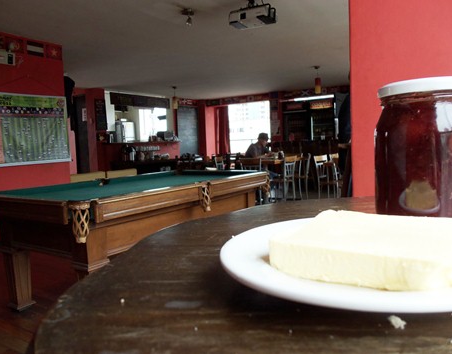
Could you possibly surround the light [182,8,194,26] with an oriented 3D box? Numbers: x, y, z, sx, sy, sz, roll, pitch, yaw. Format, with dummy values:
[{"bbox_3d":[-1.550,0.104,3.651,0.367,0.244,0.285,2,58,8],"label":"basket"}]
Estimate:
[{"bbox_3d":[-0.400,-1.697,4.259,0.130,0.160,0.130,-2,5,0],"label":"light"}]

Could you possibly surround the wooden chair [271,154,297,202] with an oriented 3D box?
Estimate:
[{"bbox_3d":[1.050,0.029,7.530,0.470,0.860,0.430,1,6,36],"label":"wooden chair"}]

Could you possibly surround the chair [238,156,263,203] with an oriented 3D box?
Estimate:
[{"bbox_3d":[0.569,0.068,7.293,0.430,0.860,0.470,1,6,37],"label":"chair"}]

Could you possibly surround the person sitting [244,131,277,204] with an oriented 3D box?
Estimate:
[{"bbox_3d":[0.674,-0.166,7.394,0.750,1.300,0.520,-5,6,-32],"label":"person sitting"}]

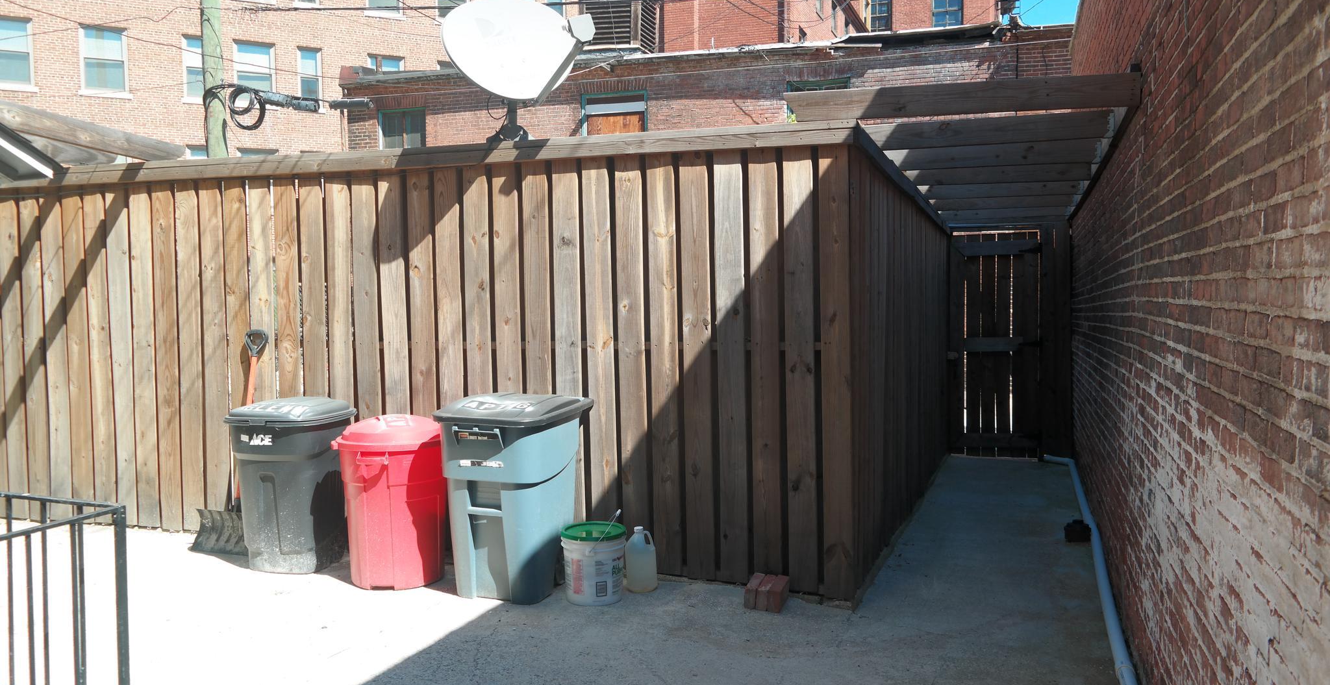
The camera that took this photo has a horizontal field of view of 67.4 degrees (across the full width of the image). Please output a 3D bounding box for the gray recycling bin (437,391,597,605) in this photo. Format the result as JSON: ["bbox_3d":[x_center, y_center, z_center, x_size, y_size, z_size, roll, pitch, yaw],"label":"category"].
[{"bbox_3d":[-0.720,0.737,4.922,0.600,0.960,0.650,0,2,17],"label":"gray recycling bin"}]

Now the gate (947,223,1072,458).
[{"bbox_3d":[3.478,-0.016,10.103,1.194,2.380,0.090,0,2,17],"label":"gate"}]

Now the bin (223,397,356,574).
[{"bbox_3d":[-1.988,0.734,5.356,0.510,0.880,0.530,0,2,17],"label":"bin"}]

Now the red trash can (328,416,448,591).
[{"bbox_3d":[-1.371,0.792,5.085,0.600,0.820,0.620,-1,2,0],"label":"red trash can"}]

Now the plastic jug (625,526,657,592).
[{"bbox_3d":[-0.123,1.062,4.918,0.160,0.308,0.160,0,2,17],"label":"plastic jug"}]

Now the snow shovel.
[{"bbox_3d":[-2.345,0.538,5.574,0.490,1.270,0.150,0,-11,17],"label":"snow shovel"}]

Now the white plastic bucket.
[{"bbox_3d":[-0.342,1.057,4.760,0.310,0.325,0.310,-1,2,0],"label":"white plastic bucket"}]

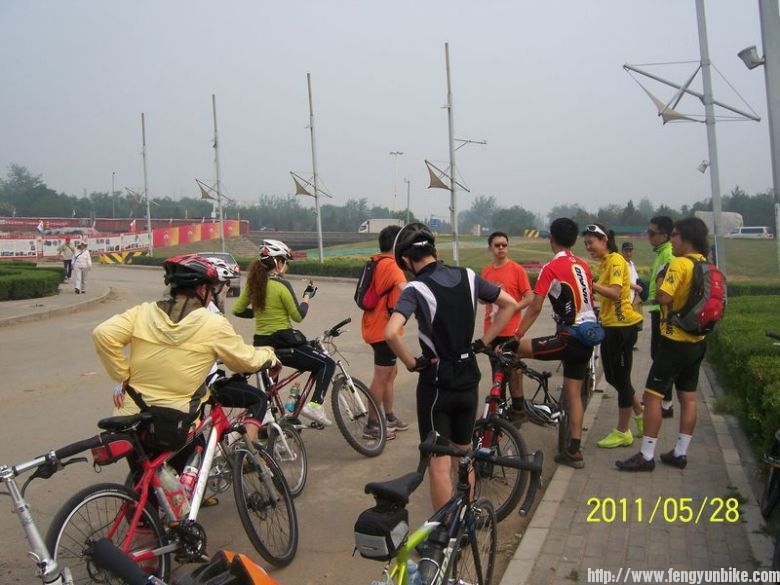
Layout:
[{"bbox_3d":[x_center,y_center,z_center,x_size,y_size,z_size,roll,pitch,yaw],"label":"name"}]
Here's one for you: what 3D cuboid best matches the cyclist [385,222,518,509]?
[{"bbox_3d":[0.319,0.507,4.280,0.650,1.760,0.450,-3,4,-16],"label":"cyclist"}]

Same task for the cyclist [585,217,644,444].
[{"bbox_3d":[1.701,0.303,6.200,0.440,1.700,0.440,-2,3,-17],"label":"cyclist"}]

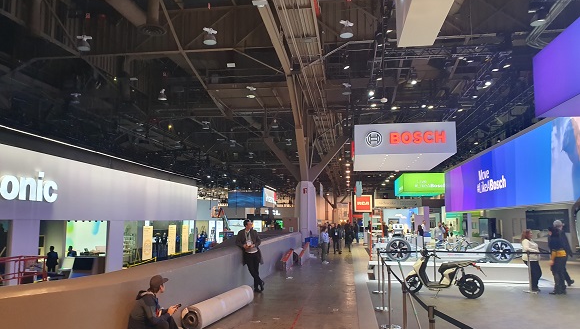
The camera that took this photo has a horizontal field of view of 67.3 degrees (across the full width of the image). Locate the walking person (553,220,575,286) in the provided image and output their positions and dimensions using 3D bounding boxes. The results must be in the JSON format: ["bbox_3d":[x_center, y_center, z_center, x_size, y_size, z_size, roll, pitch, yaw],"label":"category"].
[{"bbox_3d":[7.163,2.378,11.540,0.550,1.740,0.480,3,-8,-22],"label":"walking person"}]

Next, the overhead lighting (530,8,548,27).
[{"bbox_3d":[10.219,-6.065,17.913,0.600,0.620,0.580,-1,-7,8],"label":"overhead lighting"}]

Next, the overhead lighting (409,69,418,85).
[{"bbox_3d":[5.812,-4.094,20.500,0.420,0.680,0.420,-1,-7,8],"label":"overhead lighting"}]

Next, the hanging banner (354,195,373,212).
[{"bbox_3d":[8.629,4.601,51.000,2.110,1.990,0.250,-1,-7,8],"label":"hanging banner"}]

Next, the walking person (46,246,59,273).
[{"bbox_3d":[-9.926,4.255,18.206,0.520,1.750,0.380,2,-8,-14],"label":"walking person"}]

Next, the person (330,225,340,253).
[{"bbox_3d":[2.459,3.902,23.293,0.550,1.690,0.400,-1,-7,6],"label":"person"}]

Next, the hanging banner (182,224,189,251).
[{"bbox_3d":[-8.141,5.824,34.161,0.080,2.050,1.300,-1,-7,8],"label":"hanging banner"}]

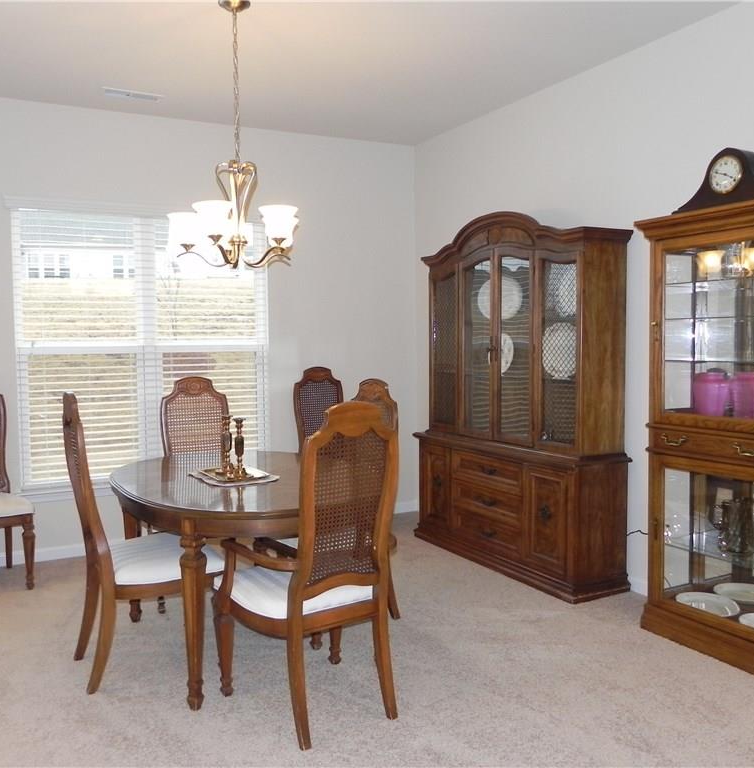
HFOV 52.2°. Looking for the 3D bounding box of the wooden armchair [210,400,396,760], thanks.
[{"bbox_3d":[-0.248,0.604,2.808,0.576,1.131,0.596,-3,4,-32],"label":"wooden armchair"}]

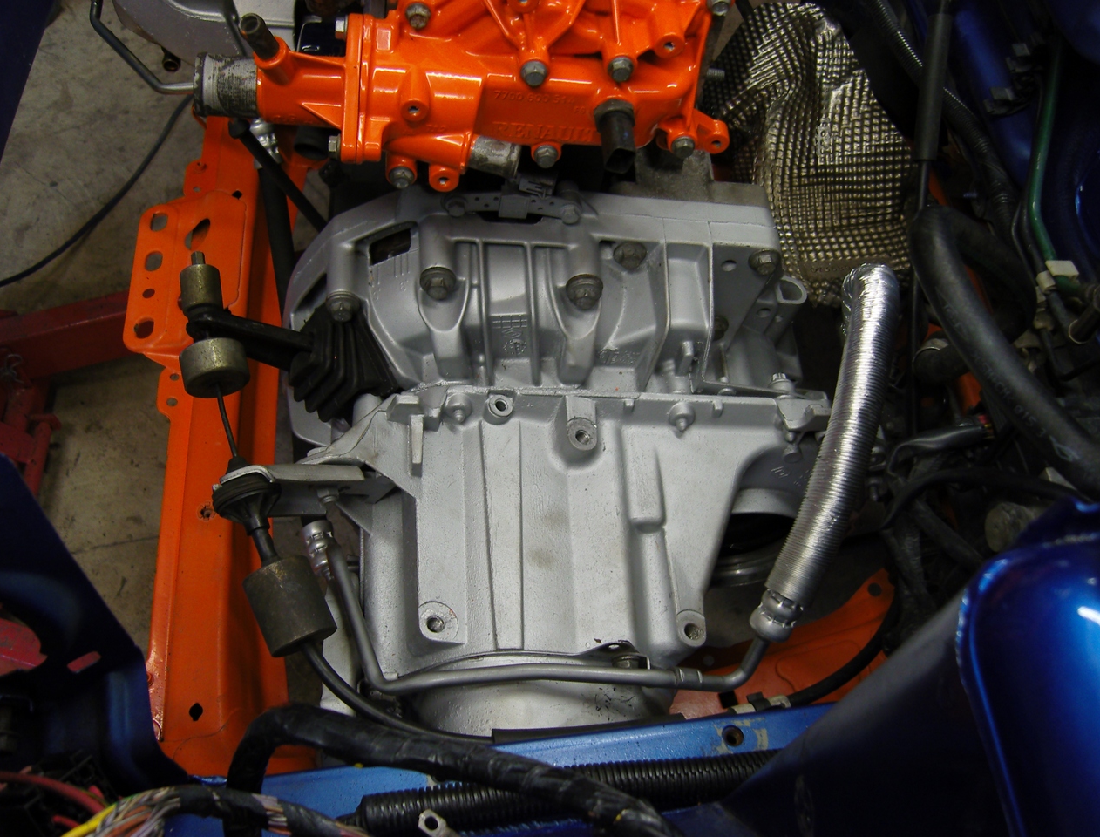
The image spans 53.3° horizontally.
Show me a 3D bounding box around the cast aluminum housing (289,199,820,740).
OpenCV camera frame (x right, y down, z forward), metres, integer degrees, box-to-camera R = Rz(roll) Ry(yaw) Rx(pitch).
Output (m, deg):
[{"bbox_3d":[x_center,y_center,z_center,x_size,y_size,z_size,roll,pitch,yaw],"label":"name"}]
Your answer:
[{"bbox_3d":[-0.015,0.080,0.891,0.407,0.330,0.398,1,58,-6],"label":"cast aluminum housing"}]

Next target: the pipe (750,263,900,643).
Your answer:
[{"bbox_3d":[0.166,0.018,0.645,0.045,0.230,0.050,14,13,8],"label":"pipe"}]

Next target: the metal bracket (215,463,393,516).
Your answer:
[{"bbox_3d":[-0.169,0.049,0.761,0.122,0.048,0.026,1,58,-6],"label":"metal bracket"}]

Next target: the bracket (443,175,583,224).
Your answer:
[{"bbox_3d":[-0.028,-0.170,0.852,0.112,0.034,0.024,1,58,-6],"label":"bracket"}]

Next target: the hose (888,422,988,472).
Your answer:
[{"bbox_3d":[0.302,0.022,0.854,0.085,0.026,0.030,1,58,-6],"label":"hose"}]

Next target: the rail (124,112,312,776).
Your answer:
[{"bbox_3d":[-0.317,-0.042,1.042,0.155,0.097,0.728,-3,58,-8],"label":"rail"}]

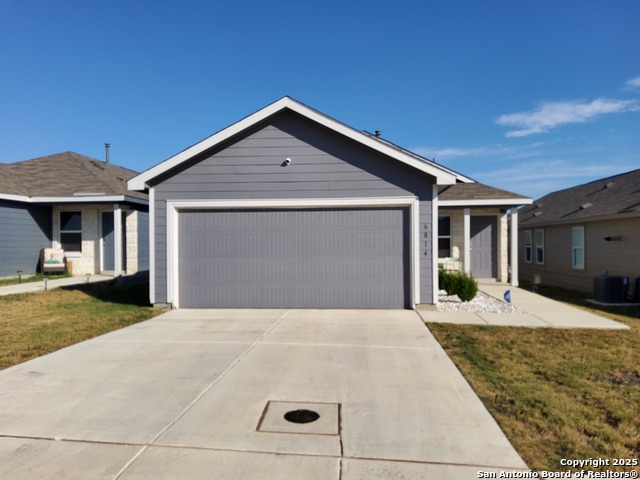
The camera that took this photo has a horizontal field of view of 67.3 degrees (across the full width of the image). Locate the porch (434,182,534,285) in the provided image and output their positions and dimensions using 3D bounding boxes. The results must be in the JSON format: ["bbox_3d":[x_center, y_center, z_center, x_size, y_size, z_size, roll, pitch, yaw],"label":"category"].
[{"bbox_3d":[4.649,-0.224,14.834,3.250,3.200,1.750,0,0,5],"label":"porch"}]

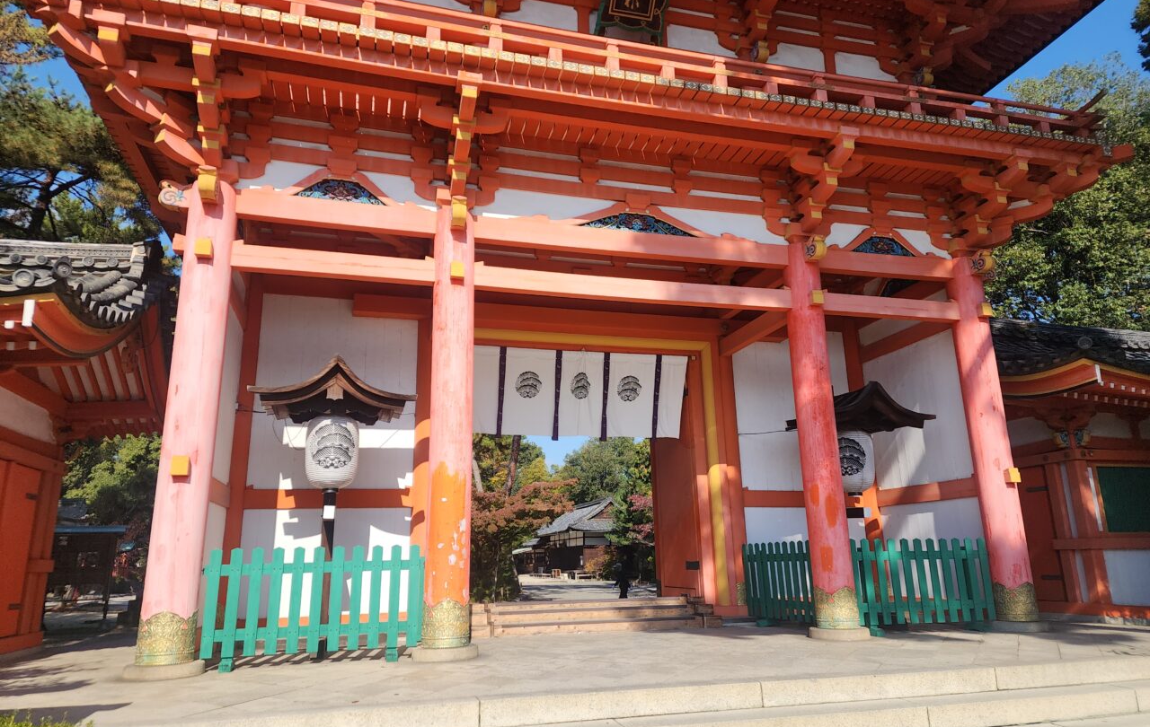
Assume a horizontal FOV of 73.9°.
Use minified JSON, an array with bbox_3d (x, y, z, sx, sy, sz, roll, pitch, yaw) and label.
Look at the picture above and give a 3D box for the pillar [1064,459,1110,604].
[{"bbox_3d":[7.111,2.294,10.635,0.240,2.026,0.240,3,-15,-15],"label":"pillar"}]

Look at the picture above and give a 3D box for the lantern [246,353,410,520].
[{"bbox_3d":[-2.712,0.881,8.584,1.766,1.757,0.979,3,-15,-15],"label":"lantern"}]

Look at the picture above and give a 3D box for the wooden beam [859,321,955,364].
[{"bbox_3d":[4.943,-0.379,11.324,0.154,0.288,2.049,3,-15,-15],"label":"wooden beam"}]

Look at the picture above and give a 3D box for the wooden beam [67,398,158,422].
[{"bbox_3d":[-6.811,0.702,11.280,1.161,0.258,0.215,3,-15,-15],"label":"wooden beam"}]

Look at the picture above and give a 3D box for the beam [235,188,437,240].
[{"bbox_3d":[-2.745,-1.739,8.904,2.288,0.292,0.172,3,-15,-15],"label":"beam"}]

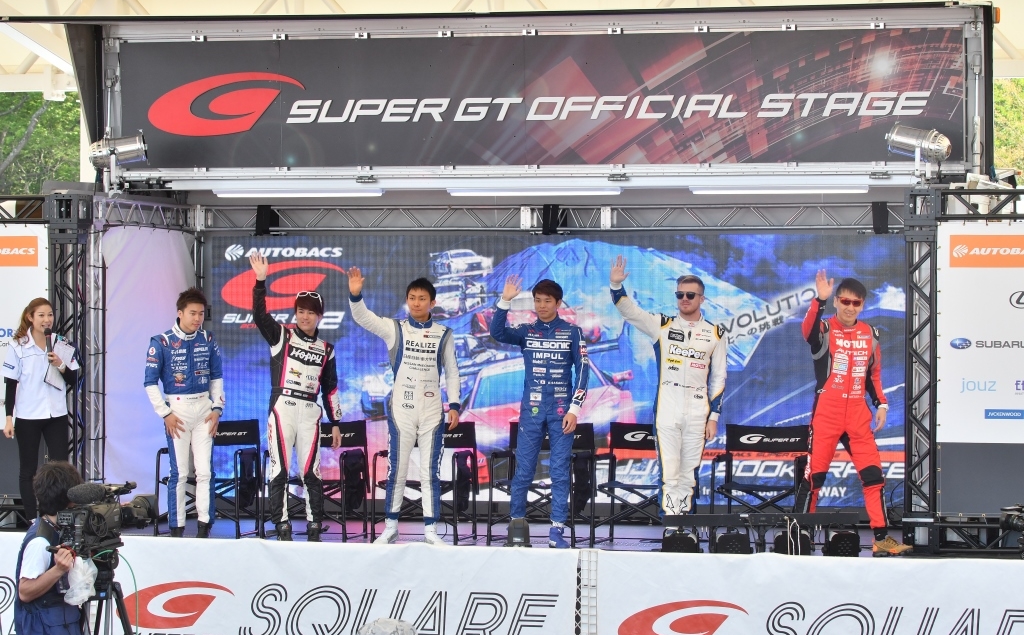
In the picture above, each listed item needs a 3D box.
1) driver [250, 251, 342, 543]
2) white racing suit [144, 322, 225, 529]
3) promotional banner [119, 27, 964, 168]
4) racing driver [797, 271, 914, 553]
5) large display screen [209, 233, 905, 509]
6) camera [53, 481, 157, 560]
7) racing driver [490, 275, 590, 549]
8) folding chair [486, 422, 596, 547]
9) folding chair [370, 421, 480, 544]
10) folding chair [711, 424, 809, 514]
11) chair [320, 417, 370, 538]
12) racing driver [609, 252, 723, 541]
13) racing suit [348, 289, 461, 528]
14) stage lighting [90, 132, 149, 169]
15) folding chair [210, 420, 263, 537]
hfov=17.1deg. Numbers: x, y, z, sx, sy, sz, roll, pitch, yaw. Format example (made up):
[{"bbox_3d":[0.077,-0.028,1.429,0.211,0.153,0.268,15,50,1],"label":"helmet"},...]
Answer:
[{"bbox_3d":[-1.443,0.532,22.850,0.600,1.960,0.450,0,1,-3],"label":"driver"},{"bbox_3d":[-2.216,0.731,23.100,0.520,1.390,0.360,0,1,-10],"label":"white racing suit"},{"bbox_3d":[0.132,-1.528,24.059,6.102,0.916,0.080,0,0,14],"label":"promotional banner"},{"bbox_3d":[2.202,0.617,21.950,0.724,1.839,0.500,0,0,7],"label":"racing driver"},{"bbox_3d":[0.277,0.376,25.013,5.271,1.955,0.100,0,0,14],"label":"large display screen"},{"bbox_3d":[-2.096,1.041,17.600,0.530,0.350,0.200,-7,6,-42],"label":"camera"},{"bbox_3d":[0.187,0.617,22.400,0.590,1.780,0.420,0,1,14],"label":"racing driver"},{"bbox_3d":[0.187,1.113,22.808,0.610,0.800,0.490,0,1,16],"label":"folding chair"},{"bbox_3d":[-0.582,1.118,23.108,0.600,0.800,0.530,0,0,15],"label":"folding chair"},{"bbox_3d":[1.640,1.121,22.409,0.610,0.800,0.490,0,1,18],"label":"folding chair"},{"bbox_3d":[-1.347,1.104,23.230,0.610,0.800,0.490,0,1,14],"label":"chair"},{"bbox_3d":[1.023,0.559,22.450,0.753,1.920,0.460,0,0,5],"label":"racing driver"},{"bbox_3d":[-0.723,0.619,22.950,0.730,1.546,0.400,0,0,3],"label":"racing suit"},{"bbox_3d":[-2.755,-1.166,23.900,0.390,0.230,0.230,-8,-1,7],"label":"stage lighting"},{"bbox_3d":[-2.088,1.100,23.433,0.610,0.800,0.490,0,1,13],"label":"folding chair"}]

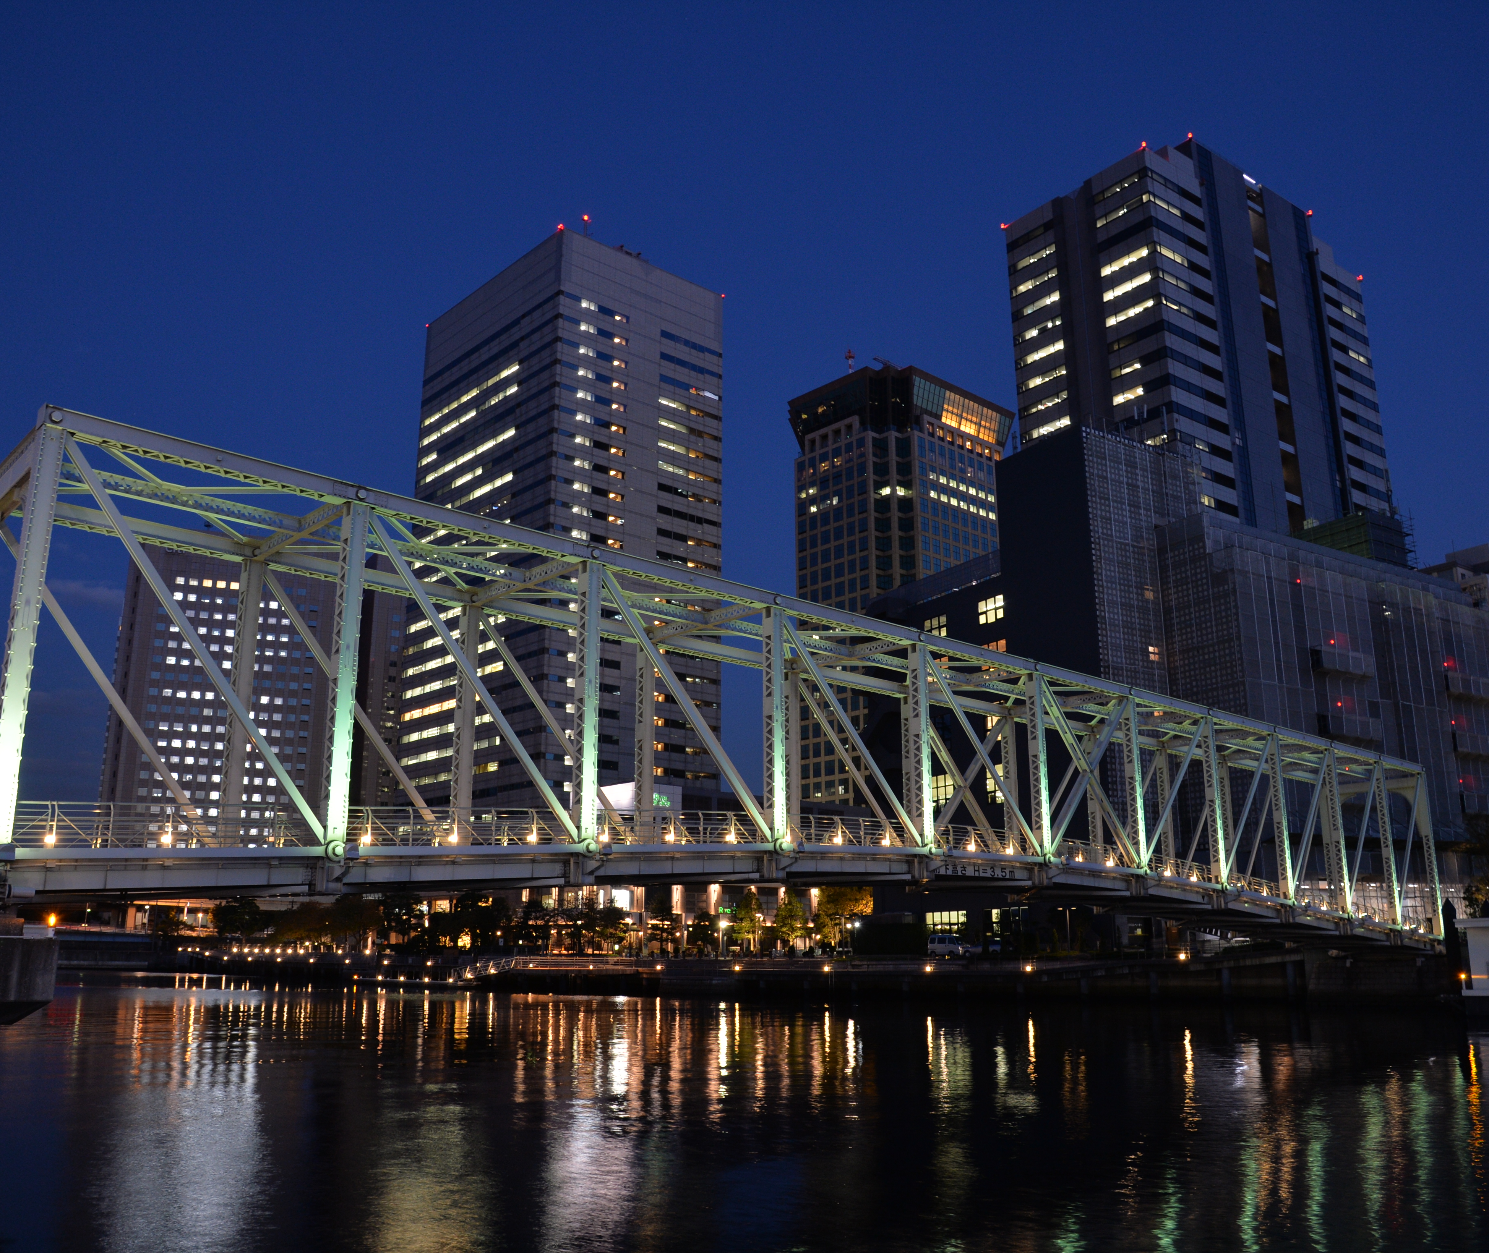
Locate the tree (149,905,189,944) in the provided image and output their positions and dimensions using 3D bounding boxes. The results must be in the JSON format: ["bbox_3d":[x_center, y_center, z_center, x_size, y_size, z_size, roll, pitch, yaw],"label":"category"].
[{"bbox_3d":[-101.787,53.678,223.766,7.300,7.830,7.300,0,-14,0],"label":"tree"}]

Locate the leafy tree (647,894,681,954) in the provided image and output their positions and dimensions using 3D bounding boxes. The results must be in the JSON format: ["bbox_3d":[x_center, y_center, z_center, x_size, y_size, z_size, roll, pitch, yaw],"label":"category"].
[{"bbox_3d":[-7.343,27.105,114.075,2.955,5.552,2.955,1,-15,-3],"label":"leafy tree"}]

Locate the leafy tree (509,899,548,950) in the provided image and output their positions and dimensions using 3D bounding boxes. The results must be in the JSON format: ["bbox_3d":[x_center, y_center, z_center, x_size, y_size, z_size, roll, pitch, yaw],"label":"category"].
[{"bbox_3d":[-22.472,31.050,129.621,4.069,5.603,4.069,3,-15,-9],"label":"leafy tree"}]

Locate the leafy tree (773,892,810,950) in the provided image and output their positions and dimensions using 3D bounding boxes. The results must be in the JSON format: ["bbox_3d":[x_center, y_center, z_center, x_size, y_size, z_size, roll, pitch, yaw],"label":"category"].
[{"bbox_3d":[4.851,29.891,127.575,3.900,6.480,3.900,0,-14,0],"label":"leafy tree"}]

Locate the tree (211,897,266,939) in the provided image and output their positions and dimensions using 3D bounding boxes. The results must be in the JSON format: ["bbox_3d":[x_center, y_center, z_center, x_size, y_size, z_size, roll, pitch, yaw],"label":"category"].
[{"bbox_3d":[-82.512,48.991,206.370,8.600,8.620,8.600,0,-14,0],"label":"tree"}]

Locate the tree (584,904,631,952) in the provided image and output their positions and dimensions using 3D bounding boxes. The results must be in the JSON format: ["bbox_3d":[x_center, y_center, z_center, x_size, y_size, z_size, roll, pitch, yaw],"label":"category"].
[{"bbox_3d":[-13.239,28.932,120.057,4.503,4.974,4.503,2,-15,-6],"label":"tree"}]

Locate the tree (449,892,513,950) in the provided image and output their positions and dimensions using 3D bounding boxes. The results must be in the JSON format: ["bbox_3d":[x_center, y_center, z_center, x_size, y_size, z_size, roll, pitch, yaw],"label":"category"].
[{"bbox_3d":[-28.778,32.208,136.227,6.770,6.629,6.770,3,-15,-11],"label":"tree"}]

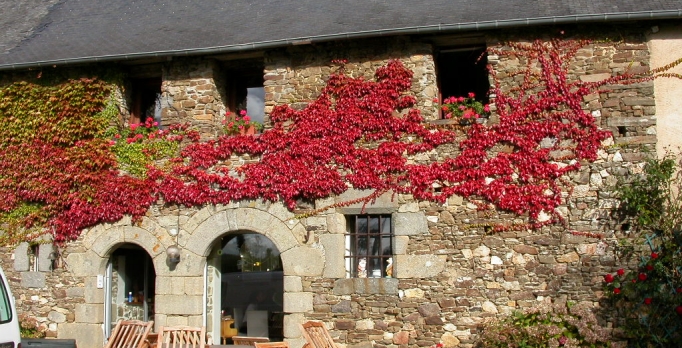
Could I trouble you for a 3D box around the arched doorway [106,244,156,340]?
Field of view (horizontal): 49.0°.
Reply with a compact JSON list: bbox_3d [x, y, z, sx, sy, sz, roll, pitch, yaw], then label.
[{"bbox_3d":[-3.373,2.178,12.109,0.959,2.077,0.260,-2,-8,15],"label":"arched doorway"}]

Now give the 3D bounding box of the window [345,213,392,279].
[{"bbox_3d":[0.429,1.082,11.172,0.723,0.944,0.200,-2,-8,15],"label":"window"}]

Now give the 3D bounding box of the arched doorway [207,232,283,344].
[{"bbox_3d":[-1.461,2.025,11.595,1.276,2.241,0.260,-2,-8,15],"label":"arched doorway"}]

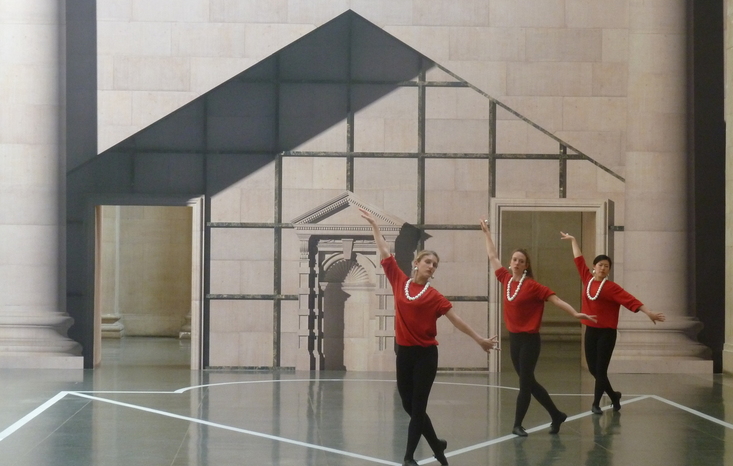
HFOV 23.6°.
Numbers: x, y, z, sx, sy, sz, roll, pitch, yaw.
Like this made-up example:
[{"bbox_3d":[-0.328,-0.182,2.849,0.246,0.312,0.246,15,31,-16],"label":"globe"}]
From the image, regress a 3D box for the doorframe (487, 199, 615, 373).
[{"bbox_3d":[2.466,0.718,23.718,1.670,2.320,0.300,1,-1,-3],"label":"doorframe"}]

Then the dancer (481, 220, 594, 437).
[{"bbox_3d":[1.518,0.834,15.512,1.000,1.900,0.550,0,-1,24],"label":"dancer"}]

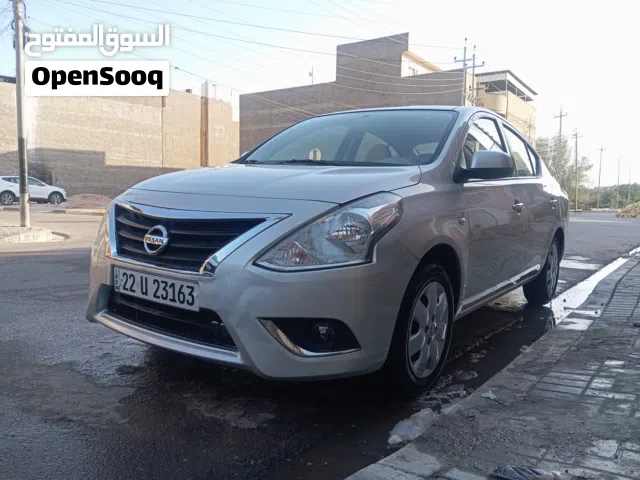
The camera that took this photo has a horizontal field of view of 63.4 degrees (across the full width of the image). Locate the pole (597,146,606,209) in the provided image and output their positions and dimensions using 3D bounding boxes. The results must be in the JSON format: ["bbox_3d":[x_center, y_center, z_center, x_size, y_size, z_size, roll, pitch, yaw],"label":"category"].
[{"bbox_3d":[34.676,-7.726,64.000,1.000,7.800,0.250,5,6,35],"label":"pole"}]

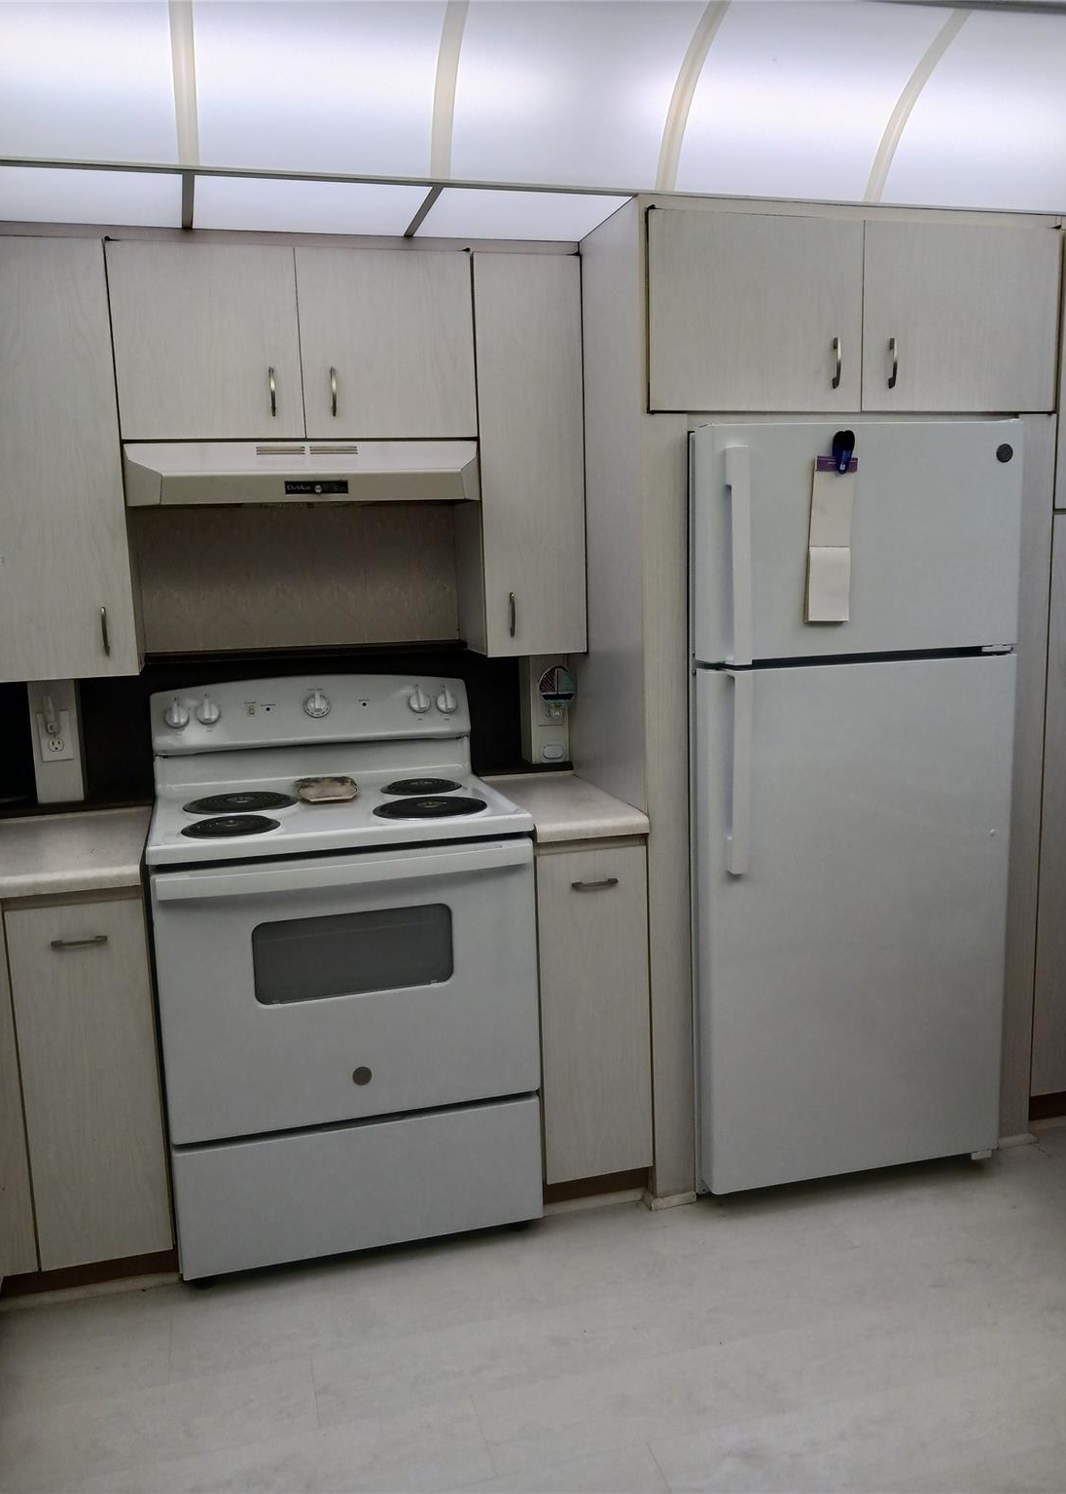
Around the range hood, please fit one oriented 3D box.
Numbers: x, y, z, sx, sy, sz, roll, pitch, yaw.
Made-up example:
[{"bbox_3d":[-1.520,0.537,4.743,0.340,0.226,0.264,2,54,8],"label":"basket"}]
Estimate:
[{"bbox_3d":[-0.519,-0.618,2.666,0.763,0.134,0.426,-4,9,-14],"label":"range hood"}]

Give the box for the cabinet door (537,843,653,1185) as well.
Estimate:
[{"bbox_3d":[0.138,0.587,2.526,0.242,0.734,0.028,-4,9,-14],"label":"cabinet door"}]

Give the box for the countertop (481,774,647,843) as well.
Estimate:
[{"bbox_3d":[0.051,0.132,2.728,0.250,0.040,0.608,-4,9,-14],"label":"countertop"}]

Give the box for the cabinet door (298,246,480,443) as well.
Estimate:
[{"bbox_3d":[-0.314,-0.875,2.542,0.378,0.395,0.028,-4,9,-15],"label":"cabinet door"}]

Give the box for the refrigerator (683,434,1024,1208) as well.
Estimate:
[{"bbox_3d":[0.622,0.117,2.864,0.721,1.693,0.775,-4,9,-14],"label":"refrigerator"}]

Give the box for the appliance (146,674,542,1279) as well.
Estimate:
[{"bbox_3d":[-0.434,0.451,2.640,0.758,1.182,0.690,-4,9,-14],"label":"appliance"}]

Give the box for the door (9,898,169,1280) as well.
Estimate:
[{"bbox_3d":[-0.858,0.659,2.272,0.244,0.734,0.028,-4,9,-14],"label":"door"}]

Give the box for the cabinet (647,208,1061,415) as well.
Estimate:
[{"bbox_3d":[0.613,-0.943,2.733,0.954,0.387,0.622,-4,9,-14],"label":"cabinet"}]

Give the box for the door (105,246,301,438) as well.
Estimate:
[{"bbox_3d":[-0.680,-0.849,2.445,0.375,0.395,0.028,-4,9,-15],"label":"door"}]

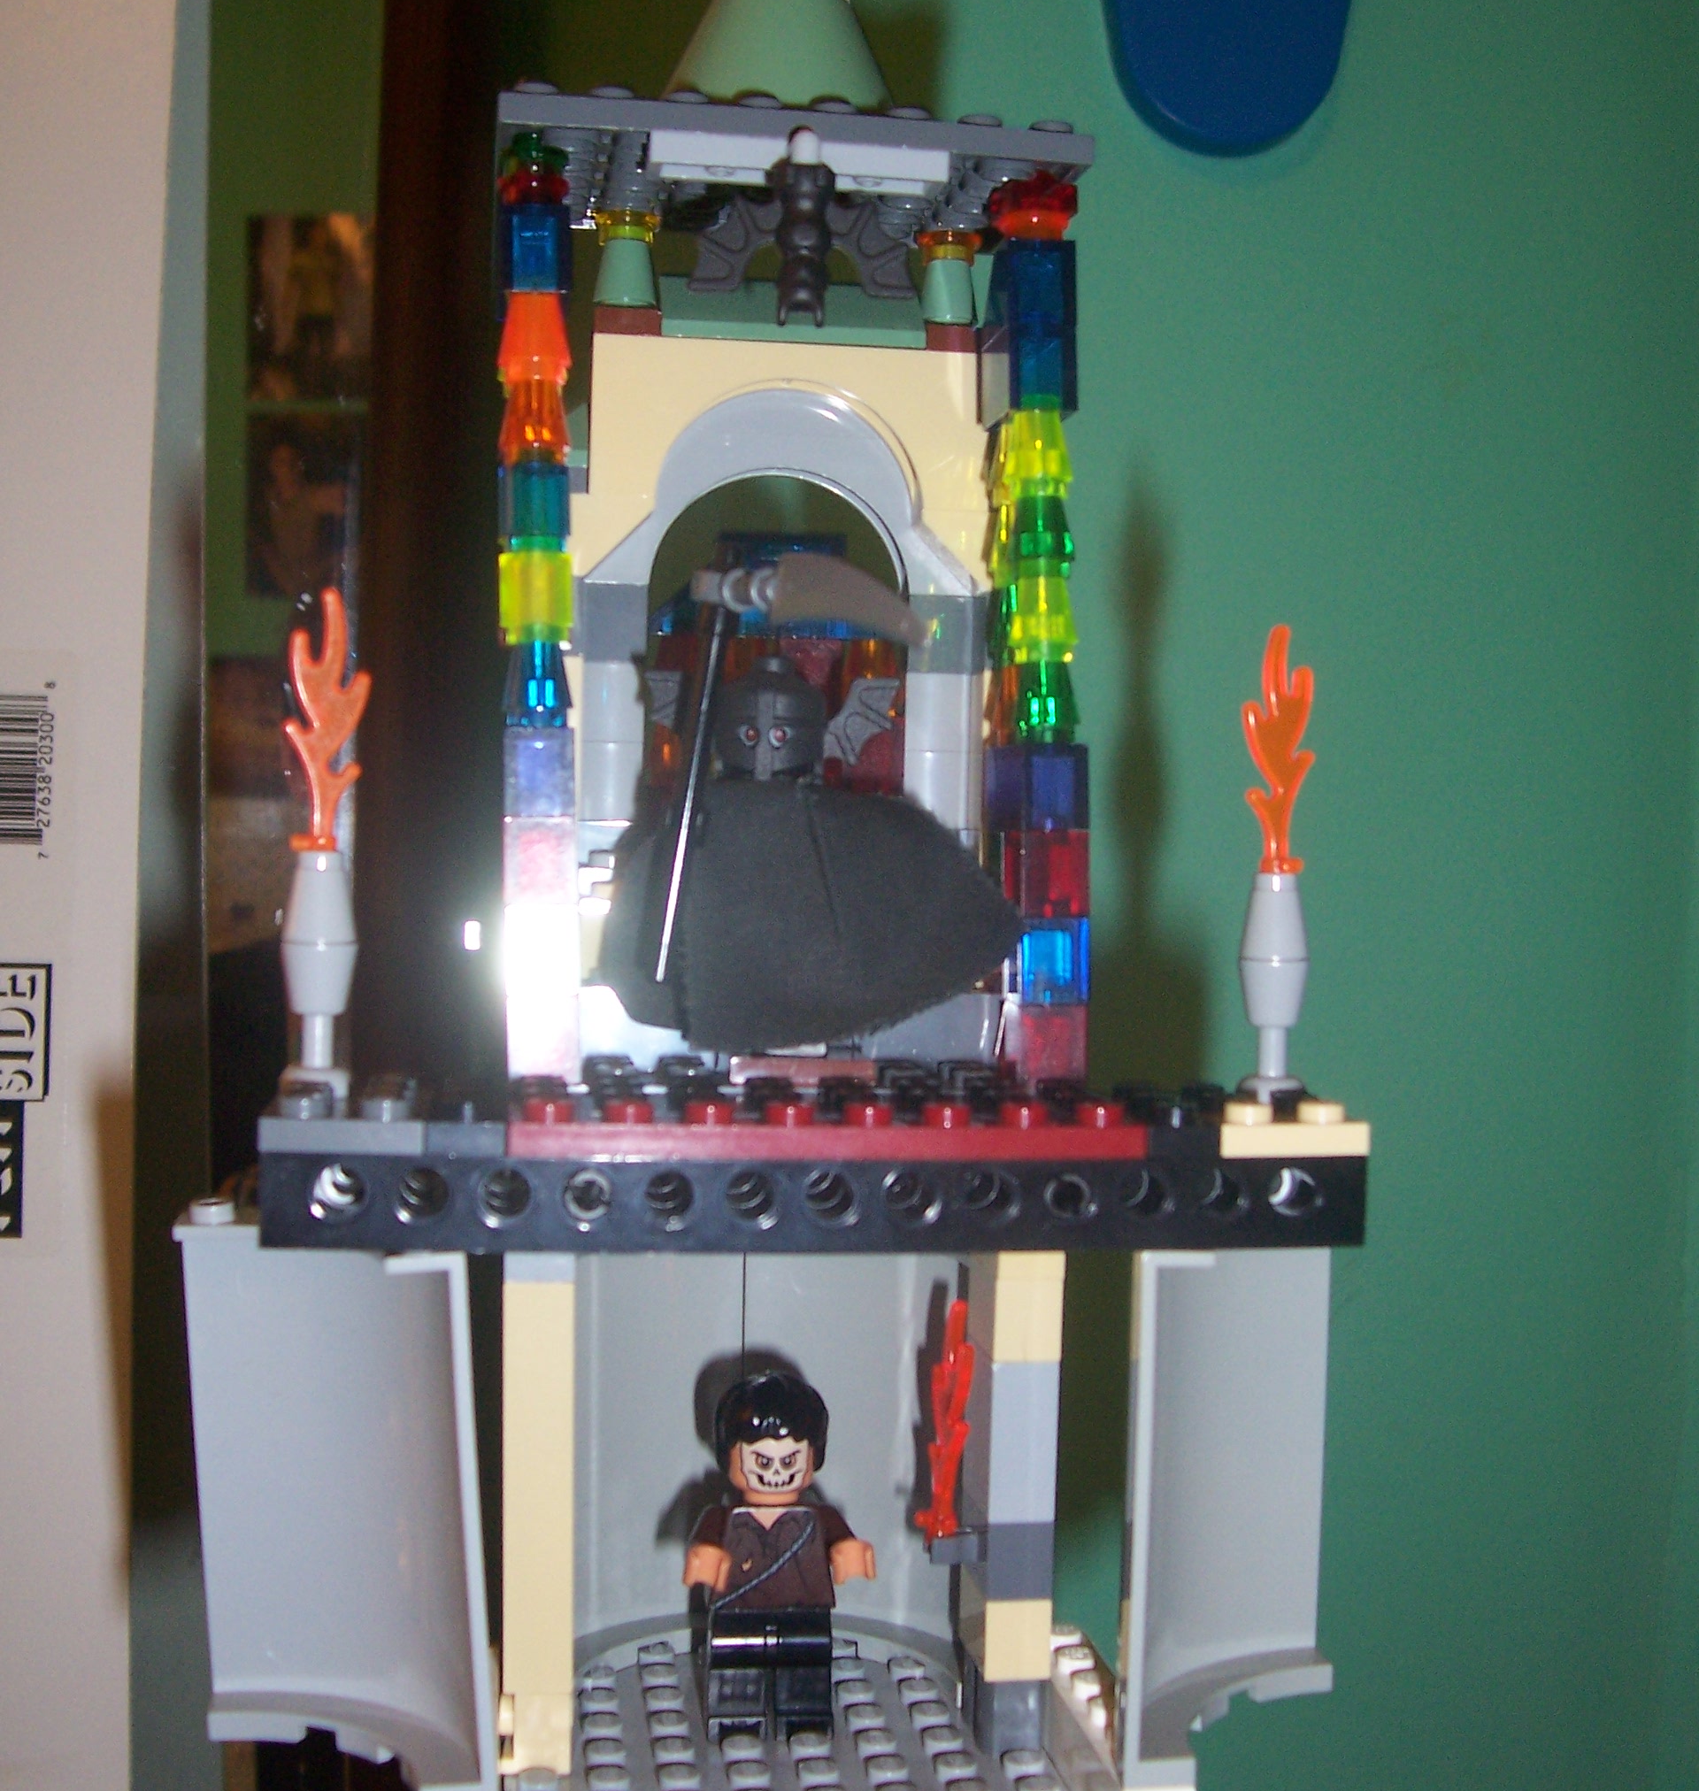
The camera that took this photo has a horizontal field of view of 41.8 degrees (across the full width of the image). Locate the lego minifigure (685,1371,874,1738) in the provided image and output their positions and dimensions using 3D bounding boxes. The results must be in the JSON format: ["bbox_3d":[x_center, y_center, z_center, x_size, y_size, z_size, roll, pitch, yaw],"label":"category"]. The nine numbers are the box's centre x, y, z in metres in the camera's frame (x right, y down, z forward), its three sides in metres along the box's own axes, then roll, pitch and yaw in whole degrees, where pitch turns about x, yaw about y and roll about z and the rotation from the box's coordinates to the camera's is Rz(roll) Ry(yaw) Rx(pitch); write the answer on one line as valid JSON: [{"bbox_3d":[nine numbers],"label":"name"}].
[{"bbox_3d":[-0.008,0.078,0.265,0.022,0.043,0.013,1,1,-8],"label":"lego minifigure"}]

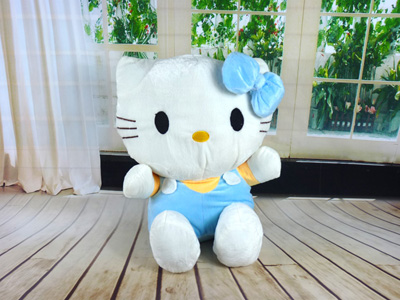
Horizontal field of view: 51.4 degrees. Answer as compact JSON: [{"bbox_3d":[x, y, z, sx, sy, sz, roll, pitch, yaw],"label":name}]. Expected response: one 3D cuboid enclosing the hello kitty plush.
[{"bbox_3d":[0.003,0.011,1.180,0.460,0.545,0.400,-2,15,-7],"label":"hello kitty plush"}]

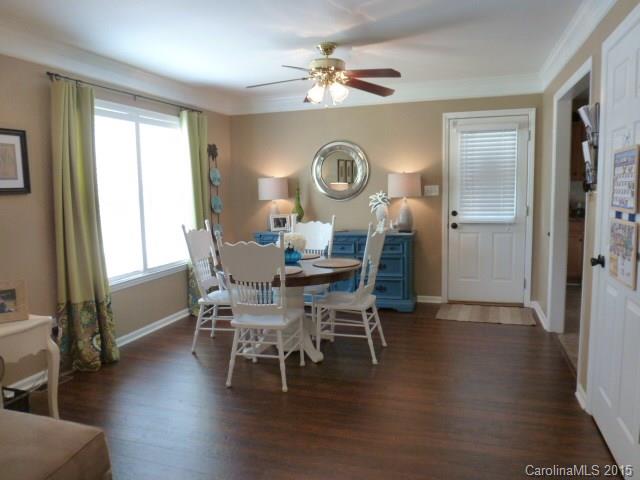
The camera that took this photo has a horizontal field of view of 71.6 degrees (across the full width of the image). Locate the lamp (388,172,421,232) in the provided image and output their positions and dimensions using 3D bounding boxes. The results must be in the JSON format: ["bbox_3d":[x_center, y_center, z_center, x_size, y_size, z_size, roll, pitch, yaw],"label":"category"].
[{"bbox_3d":[0.939,-0.415,4.875,0.365,0.650,0.365,1,7,19],"label":"lamp"}]

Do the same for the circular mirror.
[{"bbox_3d":[0.249,-0.827,5.293,0.710,0.710,0.050,1,7,19],"label":"circular mirror"}]

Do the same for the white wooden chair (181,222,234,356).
[{"bbox_3d":[-0.822,0.390,3.841,0.510,1.080,0.470,0,7,9],"label":"white wooden chair"}]

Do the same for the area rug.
[{"bbox_3d":[1.717,0.762,4.634,0.920,0.014,0.590,1,7,19],"label":"area rug"}]

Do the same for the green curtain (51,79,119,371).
[{"bbox_3d":[-1.837,-0.098,3.504,0.230,2.190,0.470,1,7,19],"label":"green curtain"}]

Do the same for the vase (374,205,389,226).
[{"bbox_3d":[0.688,-0.235,4.963,0.160,0.290,0.160,1,7,19],"label":"vase"}]

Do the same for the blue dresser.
[{"bbox_3d":[0.178,0.314,5.257,1.870,0.860,0.440,1,7,19],"label":"blue dresser"}]

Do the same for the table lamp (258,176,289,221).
[{"bbox_3d":[-0.559,-0.432,5.374,0.360,0.650,0.360,-2,7,0],"label":"table lamp"}]

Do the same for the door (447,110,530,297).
[{"bbox_3d":[1.812,-0.292,4.826,0.800,2.030,0.050,1,7,19],"label":"door"}]

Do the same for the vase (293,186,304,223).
[{"bbox_3d":[-0.260,-0.379,5.312,0.145,0.520,0.145,-1,7,0],"label":"vase"}]

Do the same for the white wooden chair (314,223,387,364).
[{"bbox_3d":[0.253,0.397,3.650,0.540,1.080,0.460,1,7,19],"label":"white wooden chair"}]

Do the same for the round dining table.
[{"bbox_3d":[-0.233,0.557,3.784,1.200,0.750,1.200,-1,7,0],"label":"round dining table"}]

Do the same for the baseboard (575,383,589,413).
[{"bbox_3d":[1.605,0.960,2.723,0.020,0.085,0.230,1,7,19],"label":"baseboard"}]

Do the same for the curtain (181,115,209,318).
[{"bbox_3d":[-1.369,-0.293,5.022,0.180,2.190,0.480,1,7,19],"label":"curtain"}]

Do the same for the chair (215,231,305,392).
[{"bbox_3d":[-0.378,0.461,3.192,0.470,1.070,0.500,0,7,14],"label":"chair"}]

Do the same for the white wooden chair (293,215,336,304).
[{"bbox_3d":[-0.112,0.329,4.235,0.460,1.080,0.540,1,7,19],"label":"white wooden chair"}]

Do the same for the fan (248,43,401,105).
[{"bbox_3d":[0.056,-1.269,3.404,1.250,0.450,1.250,1,7,19],"label":"fan"}]

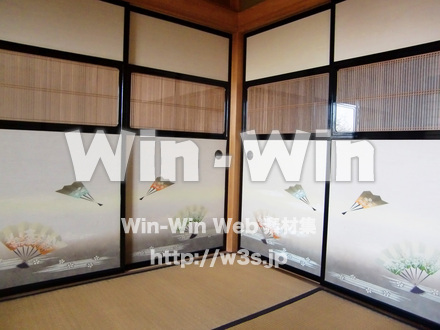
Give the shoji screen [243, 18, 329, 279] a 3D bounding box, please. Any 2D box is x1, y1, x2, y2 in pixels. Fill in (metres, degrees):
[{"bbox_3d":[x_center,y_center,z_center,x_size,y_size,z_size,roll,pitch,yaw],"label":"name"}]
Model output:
[{"bbox_3d":[0.446,-0.137,2.555,0.040,1.752,0.869,-1,4,-37],"label":"shoji screen"}]

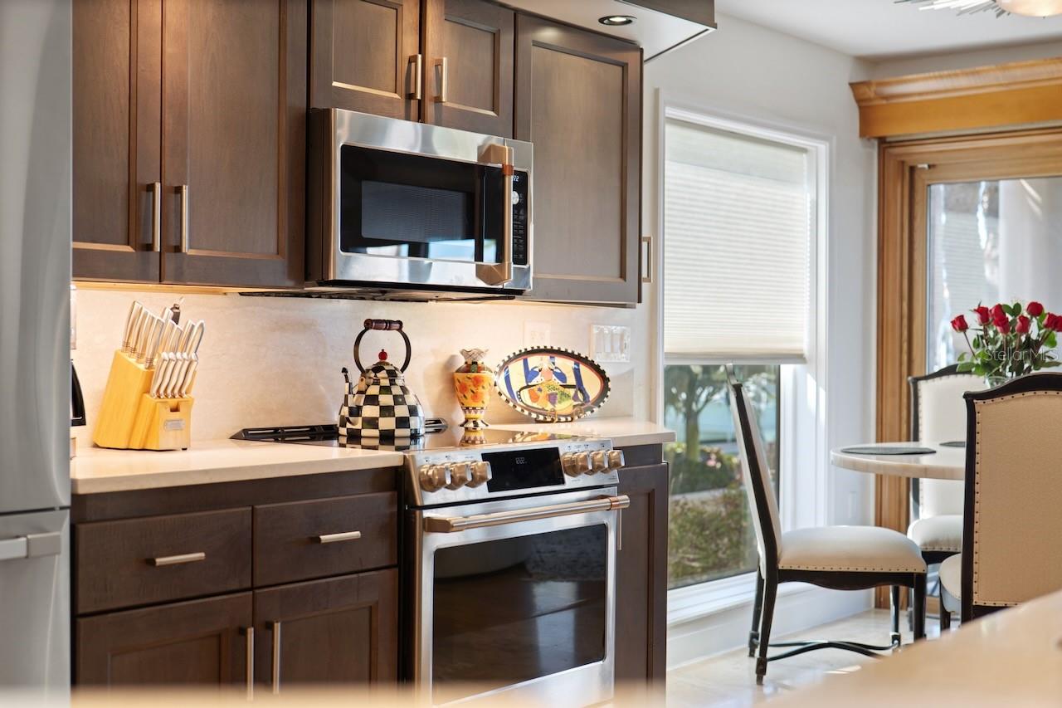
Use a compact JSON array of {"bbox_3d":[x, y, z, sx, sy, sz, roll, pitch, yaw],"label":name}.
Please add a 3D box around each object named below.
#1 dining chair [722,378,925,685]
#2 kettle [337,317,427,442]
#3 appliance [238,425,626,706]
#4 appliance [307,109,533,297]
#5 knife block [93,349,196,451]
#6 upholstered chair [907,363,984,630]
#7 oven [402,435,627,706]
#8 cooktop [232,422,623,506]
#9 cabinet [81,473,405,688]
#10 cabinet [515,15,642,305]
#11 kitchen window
[{"bbox_3d":[1.053,0.606,5.337,0.670,1.085,0.580,1,0,4],"label":"dining chair"},{"bbox_3d":[-0.412,0.066,4.012,0.235,0.314,0.255,0,0,0],"label":"kettle"},{"bbox_3d":[-0.255,0.675,3.885,0.740,0.945,0.760,1,1,39],"label":"appliance"},{"bbox_3d":[-0.367,-0.392,4.039,0.420,0.436,0.760,1,1,40],"label":"appliance"},{"bbox_3d":[-0.930,0.104,3.548,0.225,0.246,0.113,1,1,36],"label":"knife block"},{"bbox_3d":[1.790,0.592,5.880,0.520,1.100,0.650,1,1,5],"label":"upholstered chair"},{"bbox_3d":[-0.255,0.682,3.940,0.725,0.923,0.758,1,1,40],"label":"oven"},{"bbox_3d":[-0.248,0.272,3.879,0.730,0.145,0.760,1,1,39],"label":"cooktop"},{"bbox_3d":[-0.829,0.702,3.341,0.640,0.884,0.895,1,1,40],"label":"cabinet"},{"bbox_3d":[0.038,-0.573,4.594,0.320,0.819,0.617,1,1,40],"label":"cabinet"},{"bbox_3d":[0.828,0.023,5.848,0.140,1.840,1.240,1,1,39],"label":"kitchen window"}]

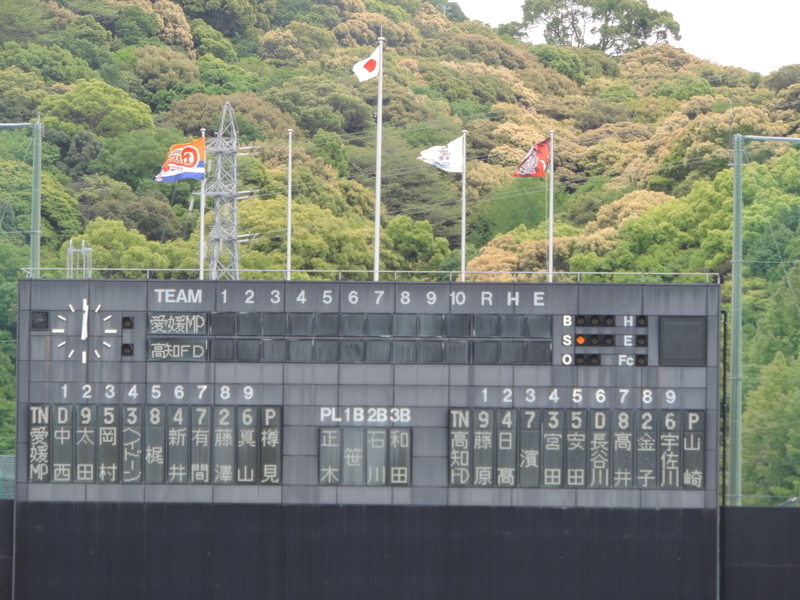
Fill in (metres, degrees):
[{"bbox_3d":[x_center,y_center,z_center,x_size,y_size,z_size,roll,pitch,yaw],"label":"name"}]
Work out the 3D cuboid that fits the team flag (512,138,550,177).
[{"bbox_3d":[4.190,-4.516,147.000,1.224,1.272,0.400,1,-3,0],"label":"team flag"}]

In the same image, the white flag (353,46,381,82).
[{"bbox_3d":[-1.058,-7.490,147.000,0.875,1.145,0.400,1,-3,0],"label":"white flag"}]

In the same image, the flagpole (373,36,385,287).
[{"bbox_3d":[-0.665,-4.373,147.000,0.220,8.014,0.220,1,-3,0],"label":"flagpole"}]

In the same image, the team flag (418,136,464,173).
[{"bbox_3d":[1.312,-4.612,147.000,1.479,1.177,0.400,1,-3,0],"label":"team flag"}]

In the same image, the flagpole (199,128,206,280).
[{"bbox_3d":[-6.273,-2.902,147.000,0.150,5.073,0.150,1,-3,0],"label":"flagpole"}]

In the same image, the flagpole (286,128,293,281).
[{"bbox_3d":[-3.498,-2.894,147.000,0.150,5.057,0.150,1,-3,0],"label":"flagpole"}]

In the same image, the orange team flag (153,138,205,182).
[{"bbox_3d":[-7.005,-4.445,147.000,1.638,1.415,0.400,1,-3,0],"label":"orange team flag"}]

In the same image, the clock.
[{"bbox_3d":[-9.950,0.979,146.000,2.053,2.037,0.150,1,-3,0],"label":"clock"}]

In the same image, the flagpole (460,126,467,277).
[{"bbox_3d":[2.042,-2.878,147.000,0.150,5.025,0.150,1,-3,0],"label":"flagpole"}]

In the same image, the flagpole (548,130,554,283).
[{"bbox_3d":[4.829,-2.870,147.000,0.150,5.009,0.150,1,-3,0],"label":"flagpole"}]

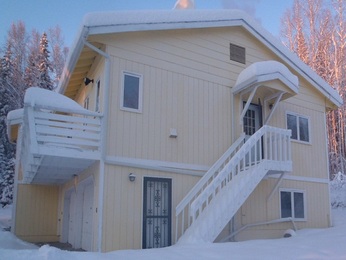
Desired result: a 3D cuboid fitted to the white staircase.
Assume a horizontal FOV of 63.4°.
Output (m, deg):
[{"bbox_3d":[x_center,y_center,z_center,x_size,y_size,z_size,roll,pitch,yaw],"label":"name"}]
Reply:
[{"bbox_3d":[2.111,1.682,9.229,4.400,3.850,1.080,9,-17,-27],"label":"white staircase"}]

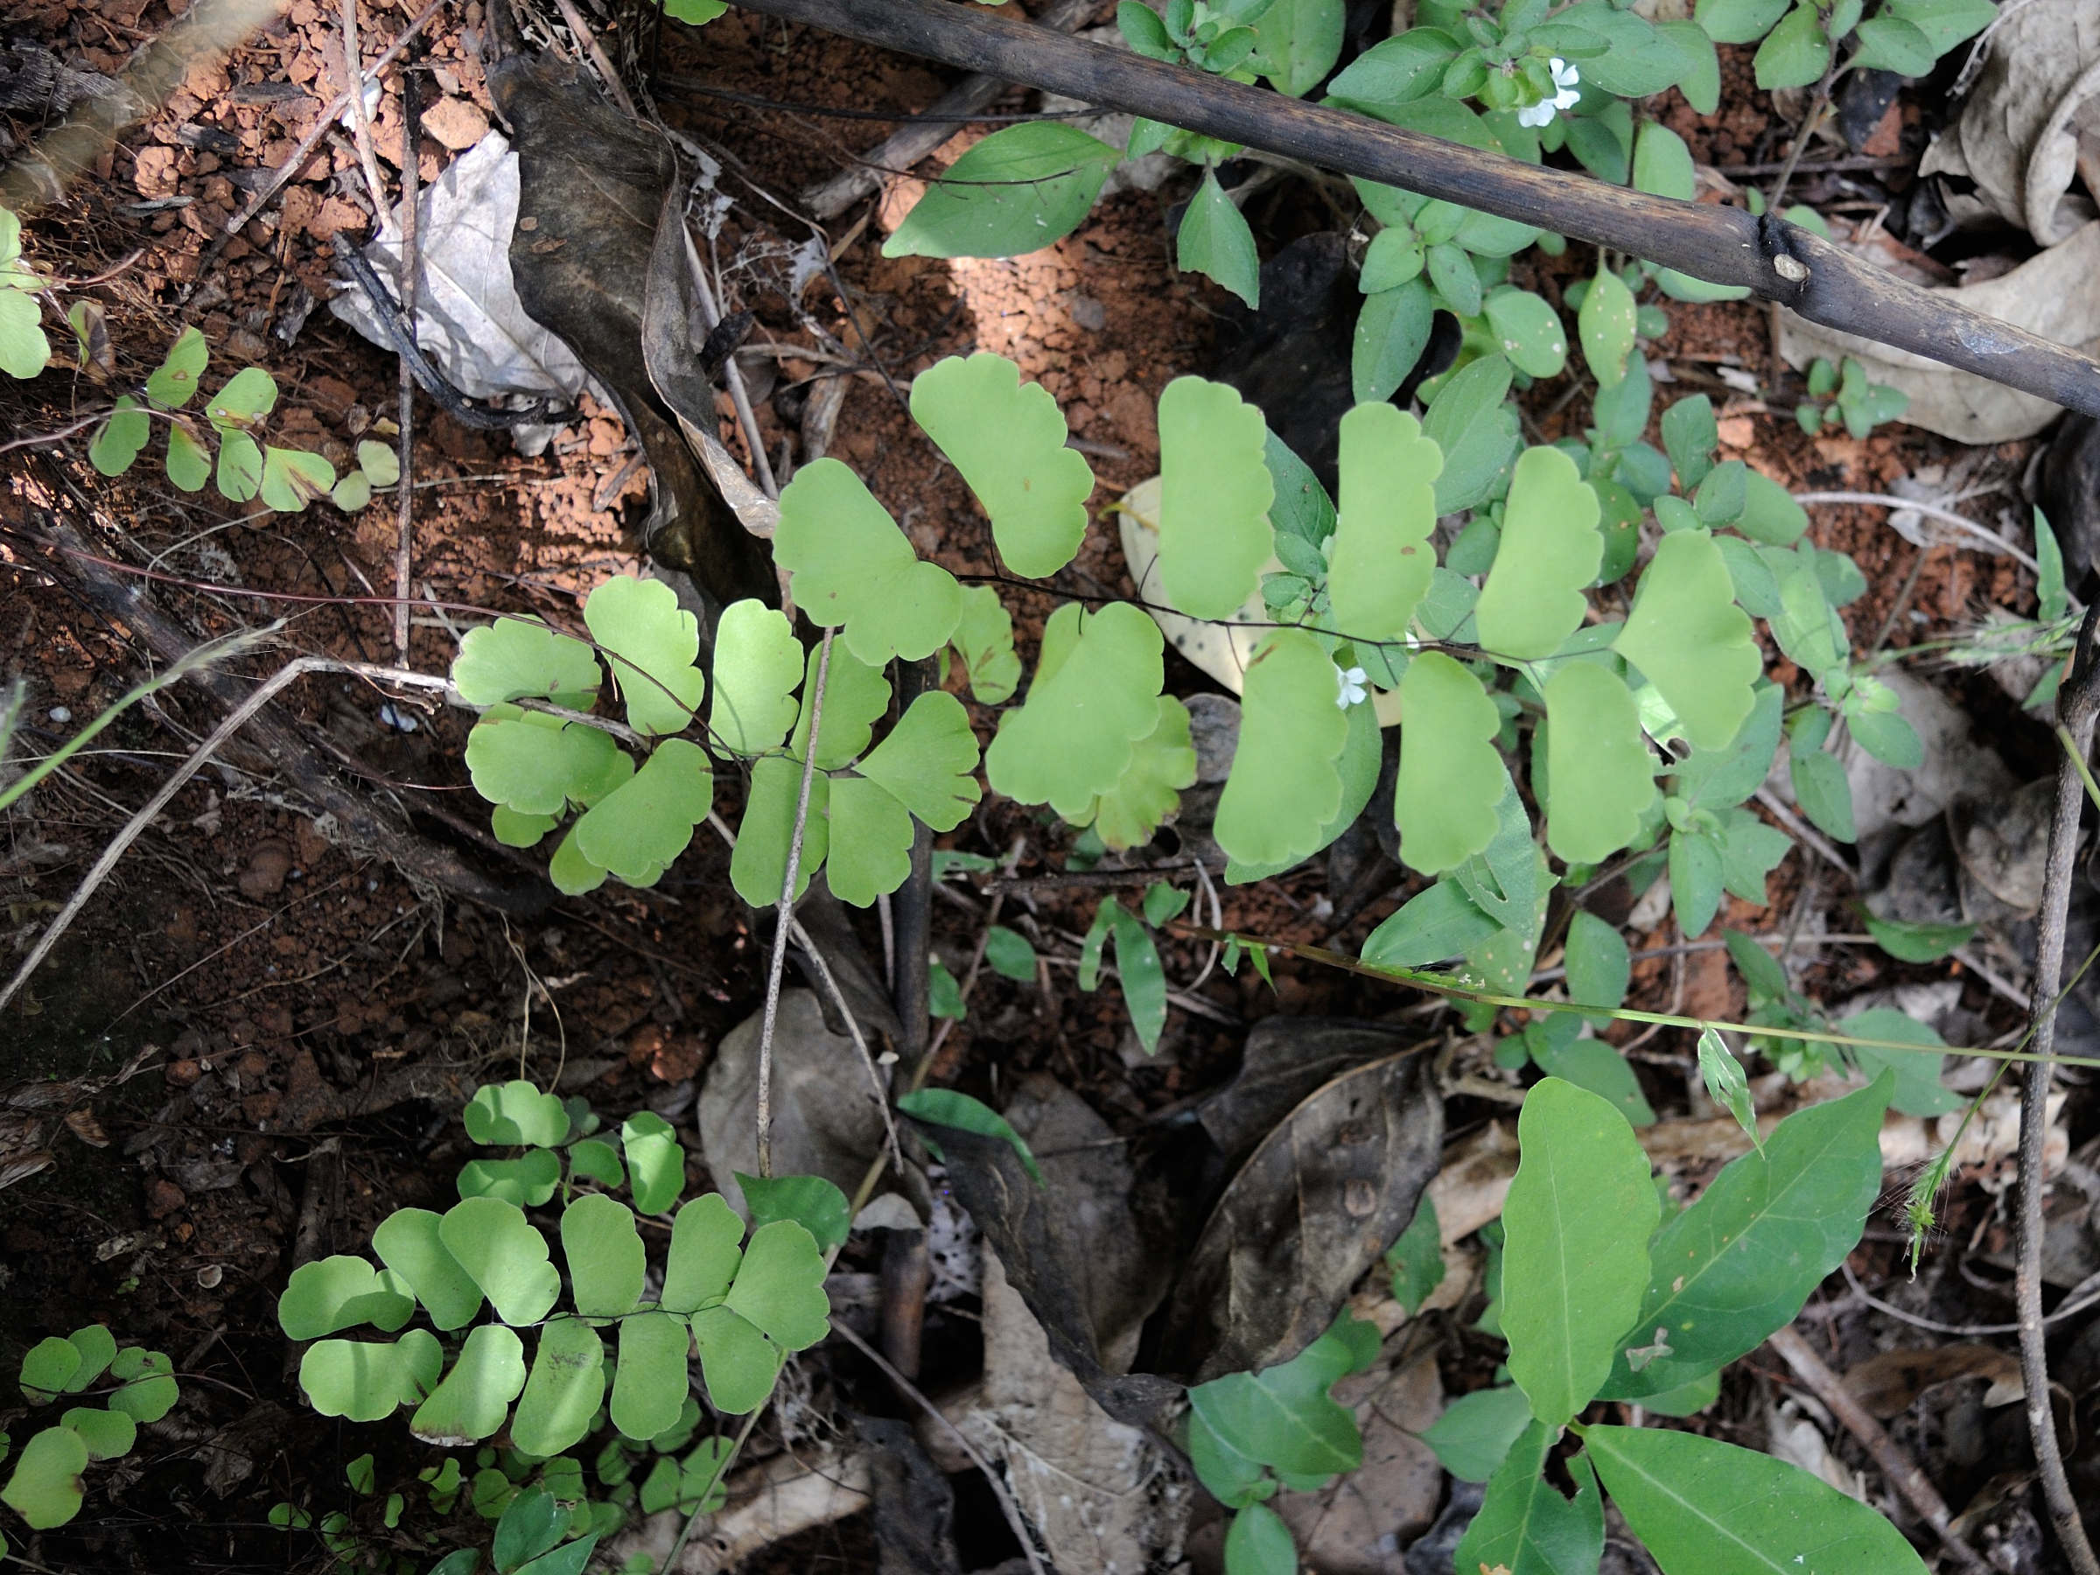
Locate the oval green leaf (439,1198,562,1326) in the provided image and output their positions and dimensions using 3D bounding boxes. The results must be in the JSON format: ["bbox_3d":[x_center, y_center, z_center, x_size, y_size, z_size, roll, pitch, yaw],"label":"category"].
[{"bbox_3d":[-0.130,0.112,0.406,0.020,0.006,0.034,-39,79,-5],"label":"oval green leaf"}]

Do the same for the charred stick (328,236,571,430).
[{"bbox_3d":[-0.171,-0.122,0.470,0.089,0.011,0.023,36,80,8],"label":"charred stick"}]

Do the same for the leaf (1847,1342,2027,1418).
[{"bbox_3d":[0.238,0.157,0.450,0.056,0.020,0.017,-3,81,-1],"label":"leaf"}]

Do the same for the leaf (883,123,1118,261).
[{"bbox_3d":[-0.014,-0.156,0.451,0.067,0.009,0.038,-24,73,-2],"label":"leaf"}]

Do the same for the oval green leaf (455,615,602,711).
[{"bbox_3d":[-0.119,-0.028,0.392,0.035,0.008,0.022,2,71,7],"label":"oval green leaf"}]

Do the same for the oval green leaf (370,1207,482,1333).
[{"bbox_3d":[-0.147,0.115,0.405,0.021,0.008,0.032,-27,82,-4],"label":"oval green leaf"}]

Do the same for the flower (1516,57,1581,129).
[{"bbox_3d":[0.126,-0.176,0.430,0.014,0.011,0.016,38,74,2],"label":"flower"}]

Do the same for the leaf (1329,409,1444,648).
[{"bbox_3d":[0.069,-0.054,0.345,0.022,0.010,0.050,5,81,1],"label":"leaf"}]

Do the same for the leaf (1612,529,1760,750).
[{"bbox_3d":[0.130,-0.030,0.345,0.030,0.010,0.045,-9,77,-2],"label":"leaf"}]

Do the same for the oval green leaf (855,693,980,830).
[{"bbox_3d":[-0.030,-0.006,0.386,0.029,0.005,0.032,2,81,-3],"label":"oval green leaf"}]

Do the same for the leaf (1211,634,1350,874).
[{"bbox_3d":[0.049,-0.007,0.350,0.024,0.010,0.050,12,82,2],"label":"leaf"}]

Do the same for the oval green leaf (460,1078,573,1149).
[{"bbox_3d":[-0.135,0.083,0.430,0.026,0.007,0.017,1,77,0],"label":"oval green leaf"}]

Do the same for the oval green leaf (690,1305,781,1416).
[{"bbox_3d":[-0.073,0.134,0.400,0.018,0.008,0.026,-20,82,-3],"label":"oval green leaf"}]

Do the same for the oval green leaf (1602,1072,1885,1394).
[{"bbox_3d":[0.158,0.106,0.386,0.109,0.014,0.034,-42,81,-9],"label":"oval green leaf"}]

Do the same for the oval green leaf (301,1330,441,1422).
[{"bbox_3d":[-0.164,0.143,0.411,0.035,0.008,0.020,-8,78,4],"label":"oval green leaf"}]

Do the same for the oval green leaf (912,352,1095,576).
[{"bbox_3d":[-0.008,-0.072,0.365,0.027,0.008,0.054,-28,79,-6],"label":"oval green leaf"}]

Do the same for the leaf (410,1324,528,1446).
[{"bbox_3d":[-0.138,0.146,0.411,0.019,0.007,0.031,31,84,7],"label":"leaf"}]

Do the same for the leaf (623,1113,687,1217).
[{"bbox_3d":[-0.099,0.095,0.430,0.014,0.007,0.026,-9,77,-2],"label":"leaf"}]

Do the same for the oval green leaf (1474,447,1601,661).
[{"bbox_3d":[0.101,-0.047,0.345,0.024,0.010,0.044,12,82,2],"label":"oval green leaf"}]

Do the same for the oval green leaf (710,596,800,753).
[{"bbox_3d":[-0.070,-0.026,0.405,0.022,0.007,0.039,2,77,0],"label":"oval green leaf"}]

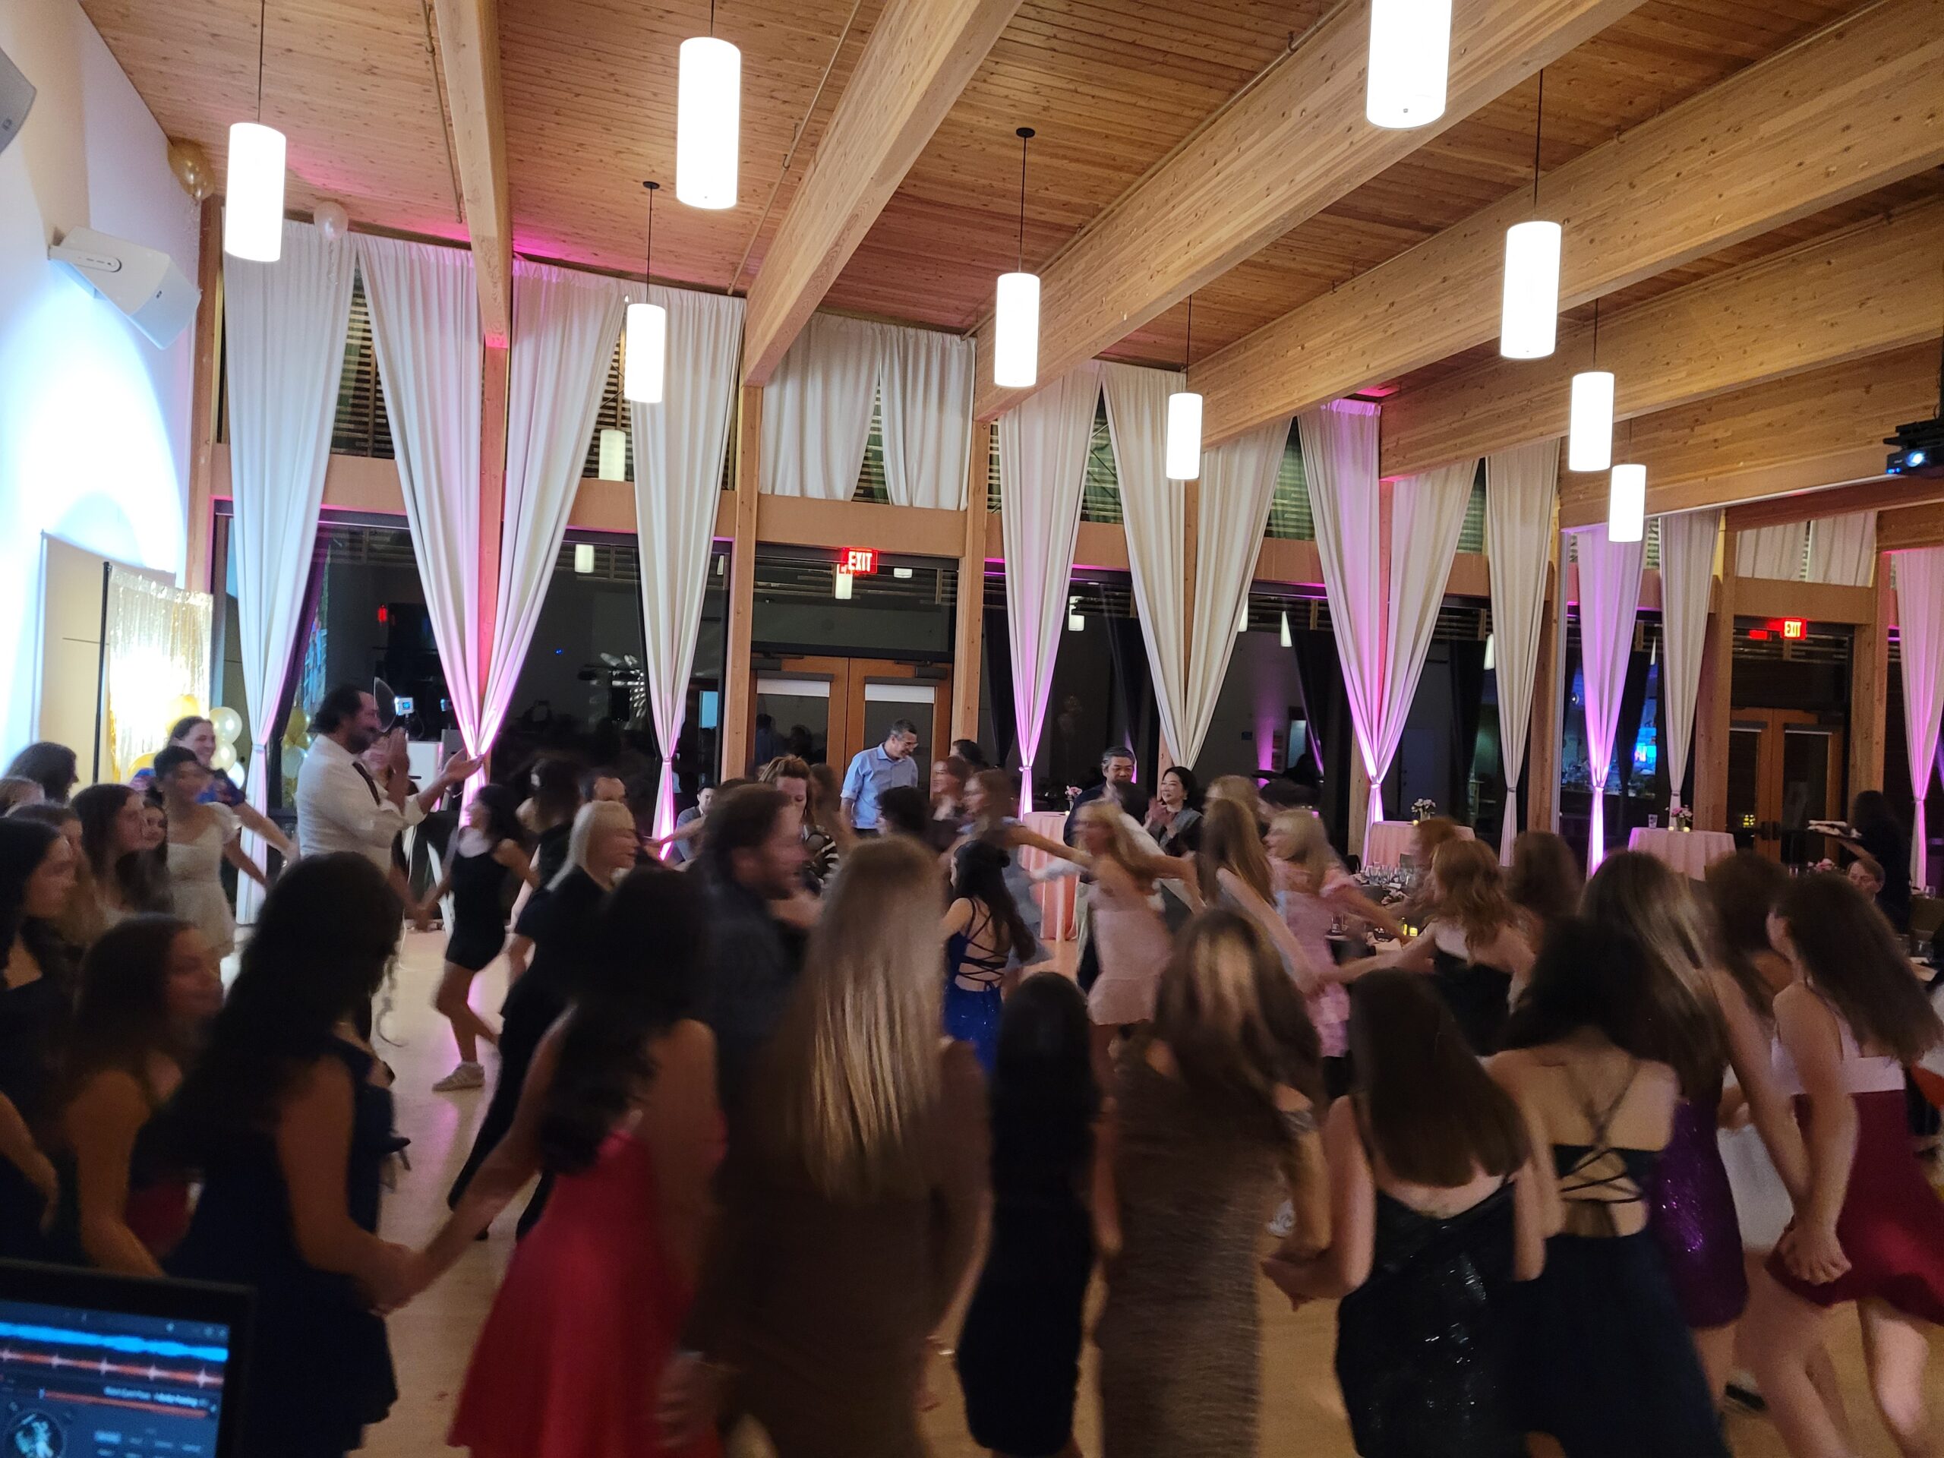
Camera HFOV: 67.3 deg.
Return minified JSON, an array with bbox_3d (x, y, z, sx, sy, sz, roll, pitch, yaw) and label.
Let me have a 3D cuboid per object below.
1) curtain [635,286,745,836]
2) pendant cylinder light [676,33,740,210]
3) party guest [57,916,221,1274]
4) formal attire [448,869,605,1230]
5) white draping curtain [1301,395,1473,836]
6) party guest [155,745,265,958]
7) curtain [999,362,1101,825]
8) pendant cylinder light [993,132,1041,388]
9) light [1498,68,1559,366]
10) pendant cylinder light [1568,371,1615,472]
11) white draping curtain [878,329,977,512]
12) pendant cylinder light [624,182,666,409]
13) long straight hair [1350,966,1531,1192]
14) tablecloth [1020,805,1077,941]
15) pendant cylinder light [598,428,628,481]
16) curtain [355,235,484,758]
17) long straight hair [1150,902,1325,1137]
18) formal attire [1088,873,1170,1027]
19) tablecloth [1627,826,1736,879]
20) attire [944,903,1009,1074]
[{"bbox_3d":[-2.455,-0.995,12.008,0.947,5.235,0.200,2,0,-16],"label":"curtain"},{"bbox_3d":[-1.124,-2.574,6.226,0.252,0.650,0.252,2,0,-16],"label":"pendant cylinder light"},{"bbox_3d":[-1.553,1.029,2.701,0.380,1.371,0.400,2,0,-14],"label":"party guest"},{"bbox_3d":[-1.440,1.082,4.900,0.600,1.242,0.460,2,0,-18],"label":"formal attire"},{"bbox_3d":[4.072,-0.622,14.658,2.003,5.244,0.270,2,0,-16],"label":"white draping curtain"},{"bbox_3d":[-3.551,0.877,6.800,0.560,1.600,0.380,2,0,-40],"label":"party guest"},{"bbox_3d":[0.632,-0.827,13.643,0.995,5.360,0.250,2,0,-16],"label":"curtain"},{"bbox_3d":[0.302,-2.920,9.086,0.265,1.580,0.265,2,0,0],"label":"pendant cylinder light"},{"bbox_3d":[2.804,-2.566,7.285,0.252,1.426,0.252,2,0,-16],"label":"light"},{"bbox_3d":[4.165,-2.068,9.818,0.252,0.630,0.252,2,0,-16],"label":"pendant cylinder light"},{"bbox_3d":[-0.421,-2.687,12.572,0.865,1.520,0.140,2,0,-16],"label":"white draping curtain"},{"bbox_3d":[-2.353,-3.145,10.566,0.265,1.580,0.265,2,0,-16],"label":"pendant cylinder light"},{"bbox_3d":[0.806,0.604,2.540,0.280,0.375,0.230,2,0,-7],"label":"long straight hair"},{"bbox_3d":[0.925,1.328,13.304,0.980,1.080,0.980,2,0,-16],"label":"tablecloth"},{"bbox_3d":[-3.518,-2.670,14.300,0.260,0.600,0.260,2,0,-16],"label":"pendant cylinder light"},{"bbox_3d":[-4.584,-1.191,12.104,1.168,5.644,0.250,2,0,-16],"label":"curtain"},{"bbox_3d":[0.460,0.508,2.550,0.285,0.385,0.240,3,0,7],"label":"long straight hair"},{"bbox_3d":[0.646,0.915,6.000,0.290,0.611,0.340,2,0,-39],"label":"formal attire"},{"bbox_3d":[7.311,1.601,15.067,1.060,1.080,1.060,2,0,-16],"label":"tablecloth"},{"bbox_3d":[0.004,1.002,5.401,0.310,0.742,0.250,2,0,-27],"label":"attire"}]

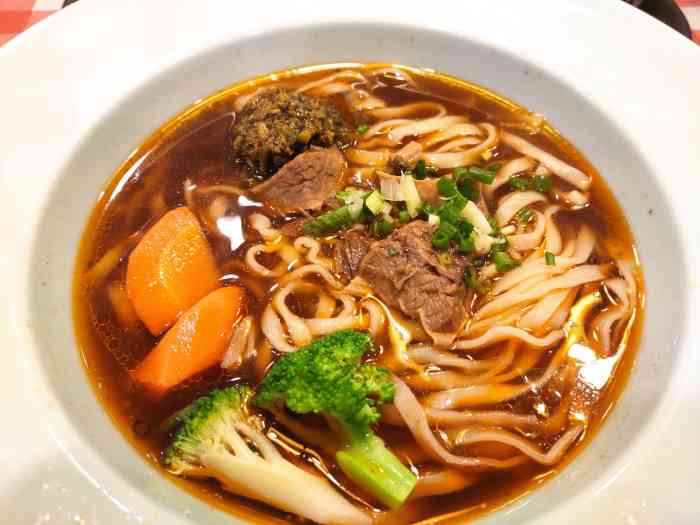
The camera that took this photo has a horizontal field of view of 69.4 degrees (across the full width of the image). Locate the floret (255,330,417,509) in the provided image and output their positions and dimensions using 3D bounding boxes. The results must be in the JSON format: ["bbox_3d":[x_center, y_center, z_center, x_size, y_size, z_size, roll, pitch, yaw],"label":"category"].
[{"bbox_3d":[0.001,0.046,0.150,0.040,0.036,0.054,-32,64,-19],"label":"floret"}]

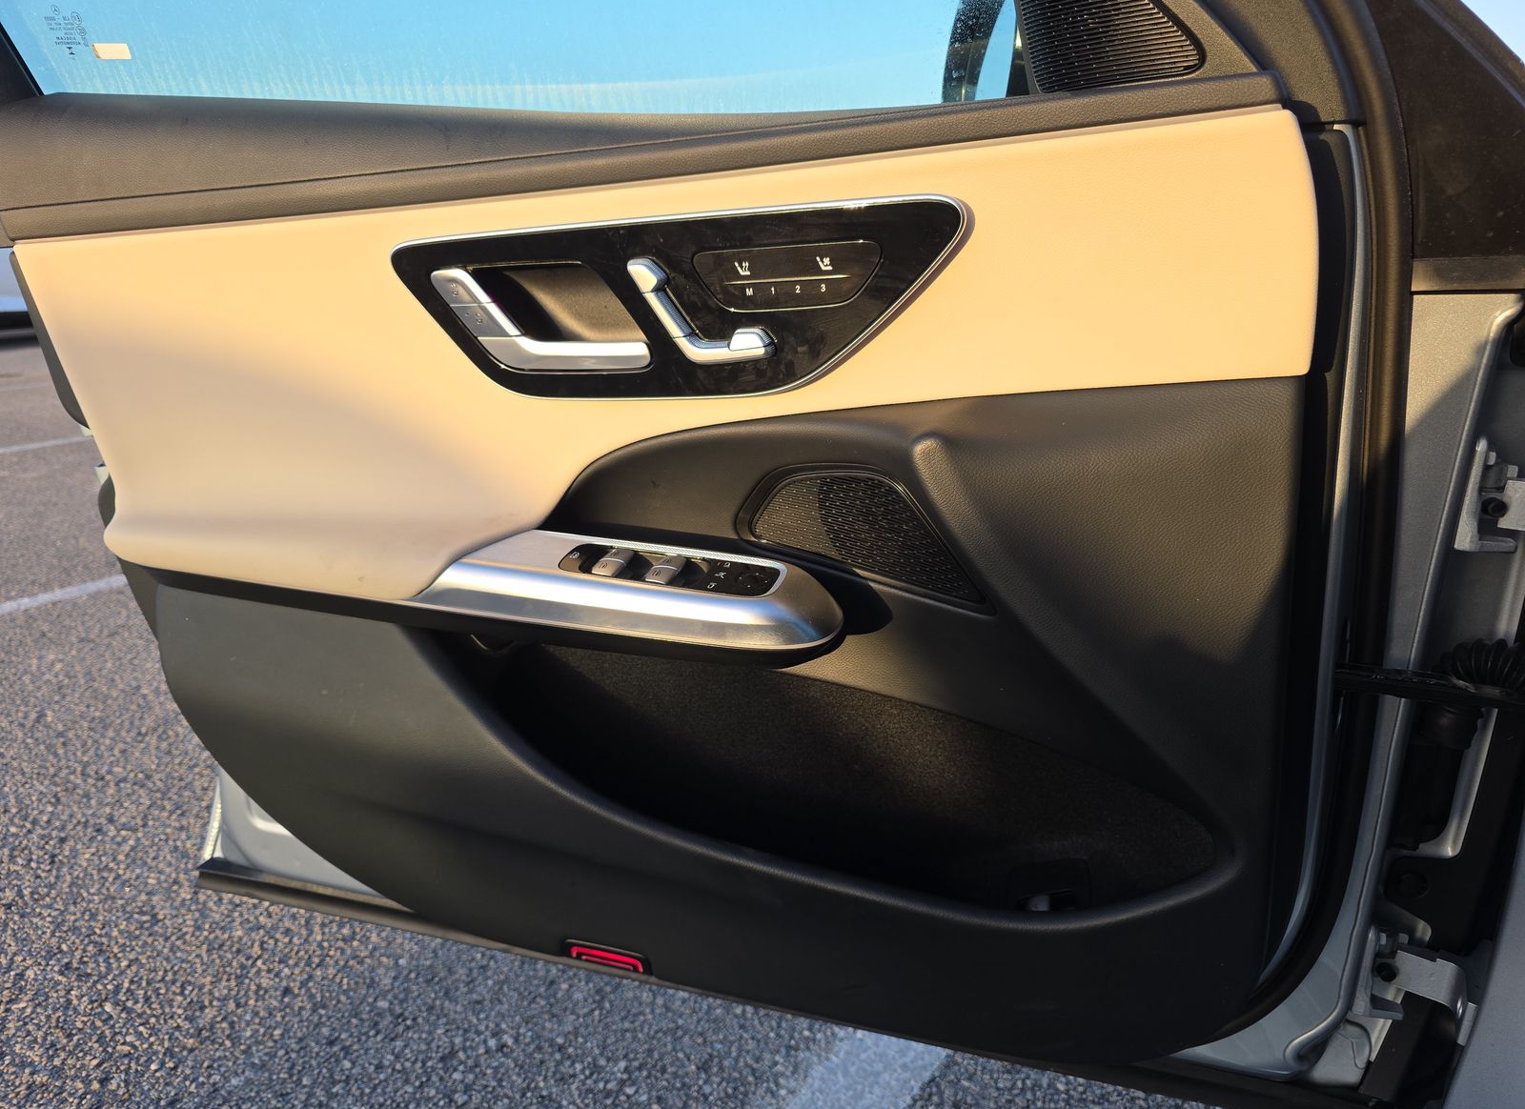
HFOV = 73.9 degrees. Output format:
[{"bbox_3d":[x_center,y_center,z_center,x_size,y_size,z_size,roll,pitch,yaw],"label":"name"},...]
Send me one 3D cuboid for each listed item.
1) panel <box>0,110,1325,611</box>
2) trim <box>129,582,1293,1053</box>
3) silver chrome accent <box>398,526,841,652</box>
[{"bbox_3d":[-0.169,-0.129,0.718,1.023,0.325,0.125,5,17,16],"label":"panel"},{"bbox_3d":[-0.098,0.206,0.810,0.913,0.350,0.105,5,17,16],"label":"trim"},{"bbox_3d":[-0.093,0.024,0.711,0.318,0.047,0.093,5,17,16],"label":"silver chrome accent"}]

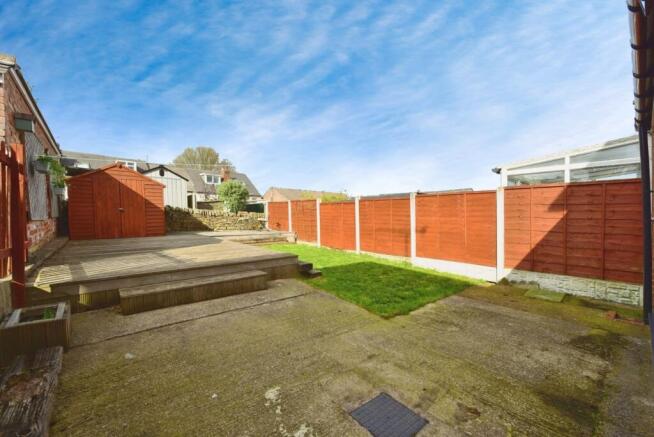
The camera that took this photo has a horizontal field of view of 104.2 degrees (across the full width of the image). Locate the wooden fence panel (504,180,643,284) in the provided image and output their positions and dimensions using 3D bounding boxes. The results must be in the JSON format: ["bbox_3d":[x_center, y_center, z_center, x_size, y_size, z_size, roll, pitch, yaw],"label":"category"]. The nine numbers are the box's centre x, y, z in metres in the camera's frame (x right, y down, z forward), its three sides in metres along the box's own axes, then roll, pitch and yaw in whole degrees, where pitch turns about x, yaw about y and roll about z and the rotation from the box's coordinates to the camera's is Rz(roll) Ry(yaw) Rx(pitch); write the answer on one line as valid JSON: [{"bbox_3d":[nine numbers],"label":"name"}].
[{"bbox_3d":[4.090,0.206,4.360,0.060,1.550,1.800,-1,1,-41],"label":"wooden fence panel"}]

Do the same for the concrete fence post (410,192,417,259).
[{"bbox_3d":[2.220,0.235,6.490,0.100,1.780,0.110,-1,1,-41],"label":"concrete fence post"}]

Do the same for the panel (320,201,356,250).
[{"bbox_3d":[0.345,0.250,8.620,0.060,1.520,1.800,-1,1,-41],"label":"panel"}]

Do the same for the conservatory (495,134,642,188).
[{"bbox_3d":[6.150,-0.150,5.700,3.500,2.700,2.800,-1,1,-41],"label":"conservatory"}]

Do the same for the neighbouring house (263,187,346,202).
[{"bbox_3d":[-2.300,-2.270,44.000,16.000,5.200,8.000,-1,1,-41],"label":"neighbouring house"}]

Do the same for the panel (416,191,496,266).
[{"bbox_3d":[2.840,0.218,5.780,0.060,1.540,1.800,-1,1,-41],"label":"panel"}]

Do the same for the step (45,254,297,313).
[{"bbox_3d":[-2.100,0.965,4.270,3.400,0.420,0.700,-1,1,-41],"label":"step"}]

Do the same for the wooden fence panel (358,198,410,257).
[{"bbox_3d":[1.590,0.248,7.200,0.060,1.520,1.800,-1,1,-41],"label":"wooden fence panel"}]

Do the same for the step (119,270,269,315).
[{"bbox_3d":[-2.080,1.165,4.240,2.100,0.260,0.430,0,0,-42],"label":"step"}]

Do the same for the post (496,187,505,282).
[{"bbox_3d":[3.470,0.330,5.080,0.100,1.880,0.110,-1,1,-41],"label":"post"}]

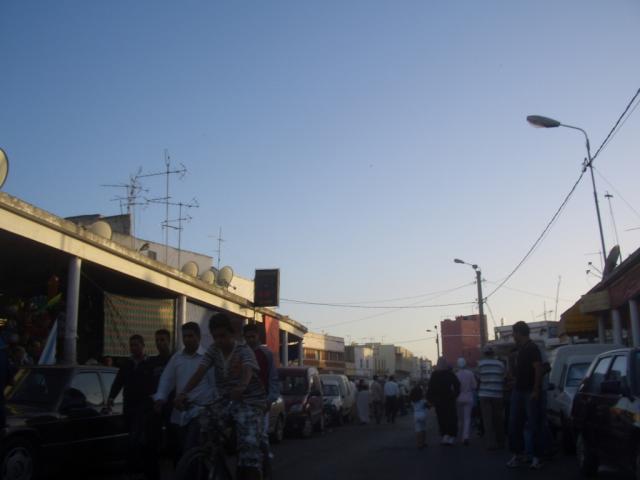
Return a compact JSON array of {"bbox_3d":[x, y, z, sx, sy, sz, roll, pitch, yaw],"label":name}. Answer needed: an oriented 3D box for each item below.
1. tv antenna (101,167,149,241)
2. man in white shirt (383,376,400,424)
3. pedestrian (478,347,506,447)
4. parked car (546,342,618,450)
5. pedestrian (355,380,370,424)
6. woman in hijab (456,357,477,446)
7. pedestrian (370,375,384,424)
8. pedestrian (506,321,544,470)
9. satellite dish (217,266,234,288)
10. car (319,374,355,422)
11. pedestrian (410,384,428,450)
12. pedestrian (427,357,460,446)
[{"bbox_3d":[-5.136,-0.919,17.000,1.200,2.000,0.650,5,-15,-22],"label":"tv antenna"},{"bbox_3d":[2.755,6.136,24.894,0.520,1.740,0.380,-3,-14,10],"label":"man in white shirt"},{"bbox_3d":[2.928,2.700,11.136,0.500,1.710,0.340,-3,-14,10],"label":"pedestrian"},{"bbox_3d":[4.971,2.697,11.385,1.580,1.790,4.000,-4,-14,12],"label":"parked car"},{"bbox_3d":[1.583,6.066,24.192,0.500,1.580,0.420,-2,-14,6],"label":"pedestrian"},{"bbox_3d":[2.761,3.048,12.235,0.470,1.610,0.380,-3,-14,8],"label":"woman in hijab"},{"bbox_3d":[2.189,6.107,24.751,0.500,1.740,0.380,-3,-14,10],"label":"pedestrian"},{"bbox_3d":[2.547,1.930,8.150,0.380,1.760,0.460,1,-14,-8],"label":"pedestrian"},{"bbox_3d":[-3.318,1.317,22.721,0.320,0.800,0.740,-12,-18,39],"label":"satellite dish"},{"bbox_3d":[0.246,6.255,25.326,1.700,1.800,4.100,-3,-14,8],"label":"car"},{"bbox_3d":[1.805,3.218,11.804,0.380,1.100,0.320,-3,-14,8],"label":"pedestrian"},{"bbox_3d":[2.421,3.132,12.592,0.600,1.630,0.450,-3,-14,8],"label":"pedestrian"}]

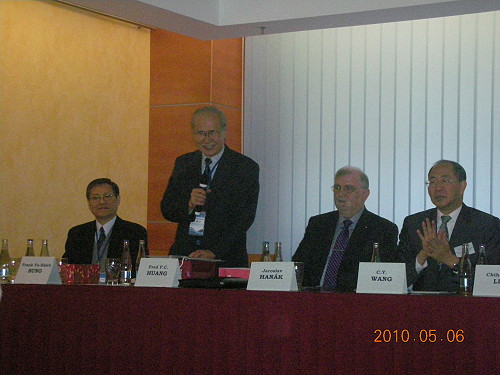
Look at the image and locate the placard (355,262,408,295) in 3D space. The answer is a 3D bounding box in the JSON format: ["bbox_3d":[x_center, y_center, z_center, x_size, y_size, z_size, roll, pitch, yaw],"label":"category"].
[{"bbox_3d":[0.593,0.405,5.572,0.210,0.136,0.120,0,-4,18],"label":"placard"}]

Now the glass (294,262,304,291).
[{"bbox_3d":[0.217,0.411,5.726,0.073,0.128,0.073,1,-4,0],"label":"glass"}]

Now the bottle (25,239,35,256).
[{"bbox_3d":[-1.139,0.377,6.413,0.056,0.220,0.056,-1,-4,32],"label":"bottle"}]

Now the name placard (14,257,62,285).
[{"bbox_3d":[-1.088,0.424,6.383,0.210,0.136,0.120,-1,-4,29],"label":"name placard"}]

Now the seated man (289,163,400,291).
[{"bbox_3d":[0.375,0.551,6.039,0.600,1.340,0.780,-1,-4,32],"label":"seated man"}]

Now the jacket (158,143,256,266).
[{"bbox_3d":[-0.217,0.141,6.380,0.530,0.710,0.380,-1,-4,24],"label":"jacket"}]

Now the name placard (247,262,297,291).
[{"bbox_3d":[0.105,0.410,5.764,0.210,0.132,0.135,0,-4,20],"label":"name placard"}]

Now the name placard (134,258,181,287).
[{"bbox_3d":[-0.437,0.414,6.030,0.210,0.137,0.110,-1,-4,30],"label":"name placard"}]

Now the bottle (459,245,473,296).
[{"bbox_3d":[0.923,0.352,5.327,0.058,0.226,0.058,1,-3,0],"label":"bottle"}]

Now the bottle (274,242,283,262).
[{"bbox_3d":[0.132,0.373,5.910,0.058,0.226,0.058,1,-3,0],"label":"bottle"}]

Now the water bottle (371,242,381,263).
[{"bbox_3d":[0.576,0.368,5.690,0.058,0.226,0.058,1,-3,0],"label":"water bottle"}]

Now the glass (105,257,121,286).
[{"bbox_3d":[-0.686,0.419,6.196,0.073,0.128,0.073,1,-4,0],"label":"glass"}]

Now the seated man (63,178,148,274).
[{"bbox_3d":[-0.892,0.596,6.722,0.560,1.320,0.750,0,-4,20],"label":"seated man"}]

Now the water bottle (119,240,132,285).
[{"bbox_3d":[-0.621,0.378,6.229,0.058,0.226,0.058,1,-3,0],"label":"water bottle"}]

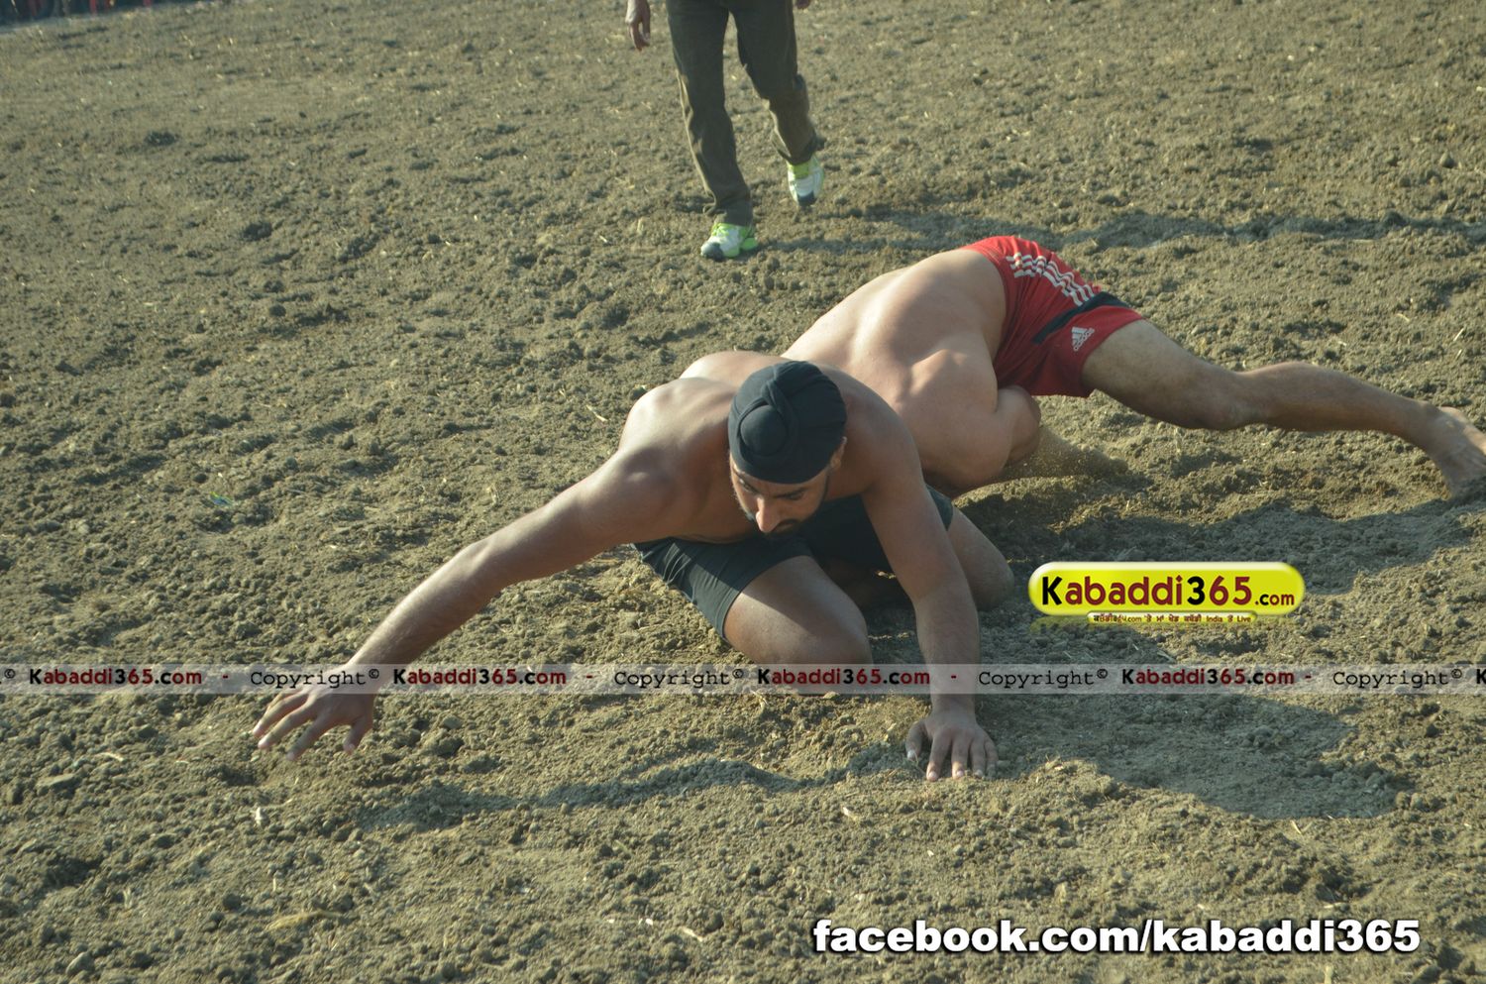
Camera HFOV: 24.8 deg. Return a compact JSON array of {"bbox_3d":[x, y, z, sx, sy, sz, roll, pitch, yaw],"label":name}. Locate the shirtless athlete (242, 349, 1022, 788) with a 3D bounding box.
[{"bbox_3d":[-0.148,0.051,5.712,1.280,0.600,1.270,-4,12,-2],"label":"shirtless athlete"}]

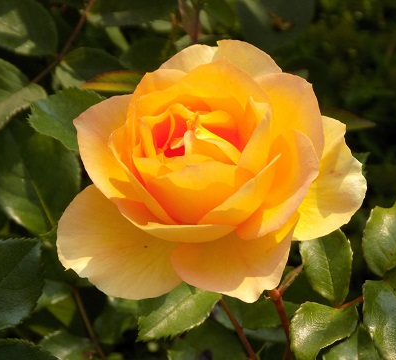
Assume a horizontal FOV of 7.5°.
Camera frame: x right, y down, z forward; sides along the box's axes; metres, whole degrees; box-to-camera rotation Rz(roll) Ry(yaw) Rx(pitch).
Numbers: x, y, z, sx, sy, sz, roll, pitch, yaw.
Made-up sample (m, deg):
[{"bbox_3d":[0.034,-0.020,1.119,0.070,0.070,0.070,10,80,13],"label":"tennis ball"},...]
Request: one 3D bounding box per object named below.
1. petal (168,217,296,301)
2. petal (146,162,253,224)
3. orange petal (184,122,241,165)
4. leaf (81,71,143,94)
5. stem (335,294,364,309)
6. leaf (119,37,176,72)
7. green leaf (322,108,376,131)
[{"bbox_3d":[0.012,0.027,1.020,0.042,0.013,0.031,8,71,3],"label":"petal"},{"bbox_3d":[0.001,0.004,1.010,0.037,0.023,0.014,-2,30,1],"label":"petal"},{"bbox_3d":[0.005,-0.012,1.018,0.019,0.015,0.010,-8,34,-2],"label":"orange petal"},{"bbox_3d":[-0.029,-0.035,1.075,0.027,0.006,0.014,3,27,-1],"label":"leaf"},{"bbox_3d":[0.053,0.042,1.045,0.011,0.002,0.002,-22,21,0],"label":"stem"},{"bbox_3d":[-0.017,-0.045,1.100,0.025,0.008,0.017,0,60,0],"label":"leaf"},{"bbox_3d":[0.054,-0.022,1.085,0.025,0.006,0.013,13,27,-7],"label":"green leaf"}]

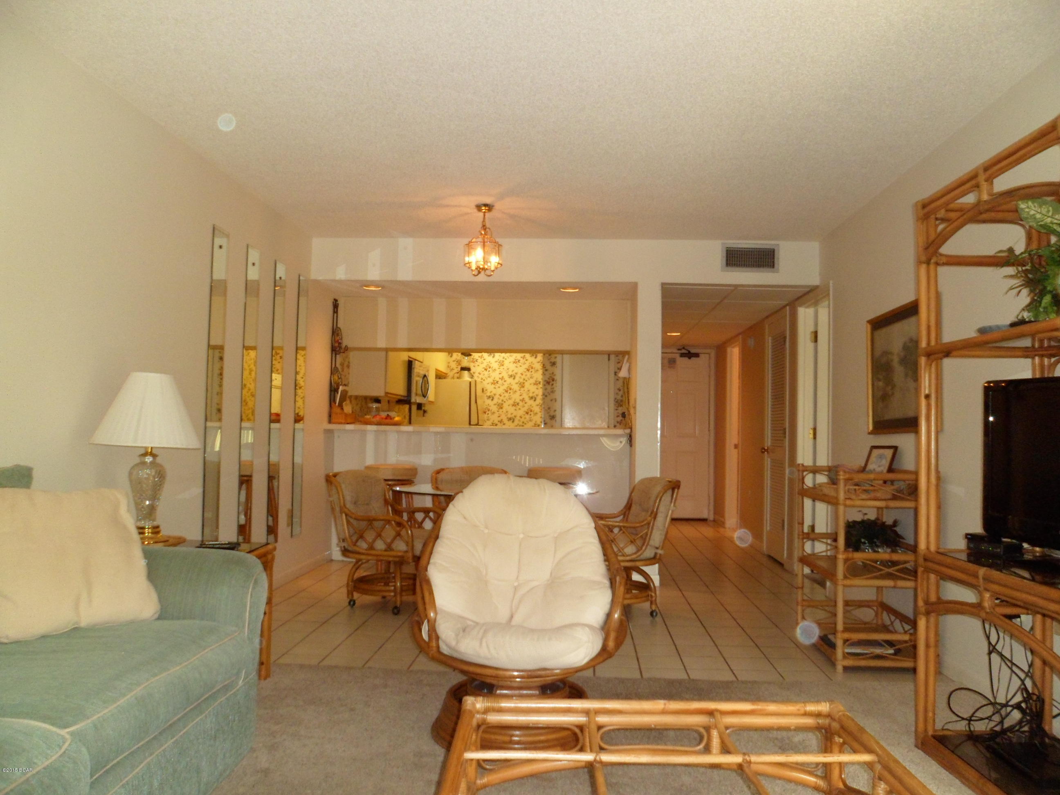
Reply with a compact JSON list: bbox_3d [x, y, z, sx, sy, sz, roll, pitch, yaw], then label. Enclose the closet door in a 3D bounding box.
[{"bbox_3d":[2.104,0.348,6.840,0.050,2.040,0.750,1,-2,3],"label":"closet door"}]

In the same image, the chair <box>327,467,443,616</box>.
[{"bbox_3d":[-0.820,0.836,4.725,0.590,0.810,0.580,0,-2,18],"label":"chair"}]

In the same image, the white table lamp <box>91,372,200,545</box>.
[{"bbox_3d":[-1.460,0.240,3.063,0.430,0.674,0.430,1,-2,3],"label":"white table lamp"}]

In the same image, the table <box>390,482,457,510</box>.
[{"bbox_3d":[-0.211,0.896,4.707,1.220,0.710,1.220,1,-2,3],"label":"table"}]

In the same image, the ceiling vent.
[{"bbox_3d":[1.545,-0.982,5.576,0.395,0.202,0.030,1,-2,3],"label":"ceiling vent"}]

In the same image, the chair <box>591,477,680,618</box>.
[{"bbox_3d":[0.516,0.859,4.625,0.590,0.805,0.580,1,-2,-9],"label":"chair"}]

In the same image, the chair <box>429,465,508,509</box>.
[{"bbox_3d":[-0.425,0.870,5.302,0.580,0.805,0.600,1,-2,-1],"label":"chair"}]

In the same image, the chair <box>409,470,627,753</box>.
[{"bbox_3d":[-0.045,0.740,2.899,0.780,0.880,0.860,1,-2,3],"label":"chair"}]

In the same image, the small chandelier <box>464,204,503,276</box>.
[{"bbox_3d":[-0.278,-0.947,4.829,0.235,0.430,0.235,1,-2,3],"label":"small chandelier"}]

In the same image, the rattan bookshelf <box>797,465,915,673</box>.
[{"bbox_3d":[1.639,0.797,3.865,0.500,0.910,0.650,1,-2,3],"label":"rattan bookshelf"}]

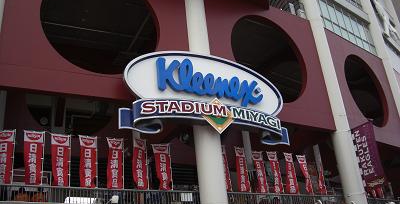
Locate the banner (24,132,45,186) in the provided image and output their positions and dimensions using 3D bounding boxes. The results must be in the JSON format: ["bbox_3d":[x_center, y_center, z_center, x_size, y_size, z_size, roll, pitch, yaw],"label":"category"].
[{"bbox_3d":[-5.215,1.743,13.431,0.600,1.800,0.090,8,-28,-27],"label":"banner"}]

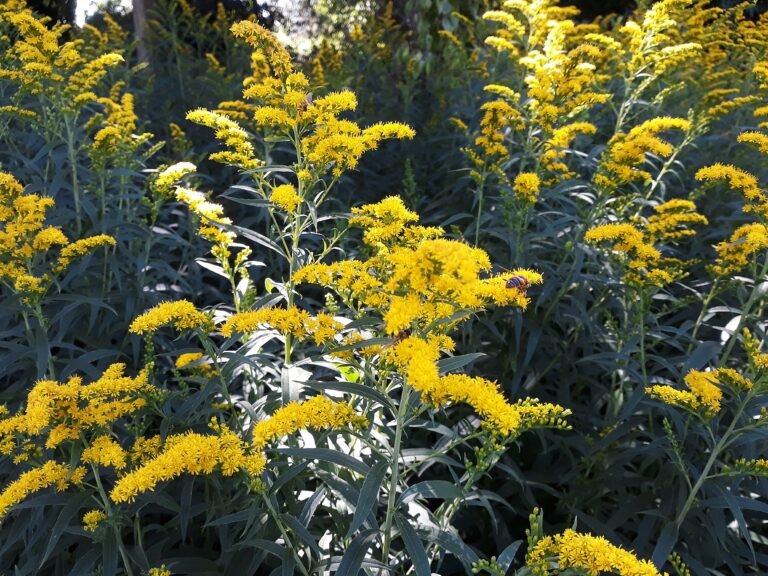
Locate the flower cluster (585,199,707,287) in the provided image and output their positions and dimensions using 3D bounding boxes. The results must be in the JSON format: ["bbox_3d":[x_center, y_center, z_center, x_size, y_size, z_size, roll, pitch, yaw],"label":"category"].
[{"bbox_3d":[0.306,-0.053,0.700,0.140,0.095,0.110,0,18,0],"label":"flower cluster"}]

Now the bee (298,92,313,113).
[{"bbox_3d":[-0.063,-0.149,0.480,0.013,0.013,0.009,-11,21,-31],"label":"bee"}]

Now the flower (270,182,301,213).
[{"bbox_3d":[-0.079,-0.072,0.480,0.024,0.024,0.023,0,18,0],"label":"flower"}]

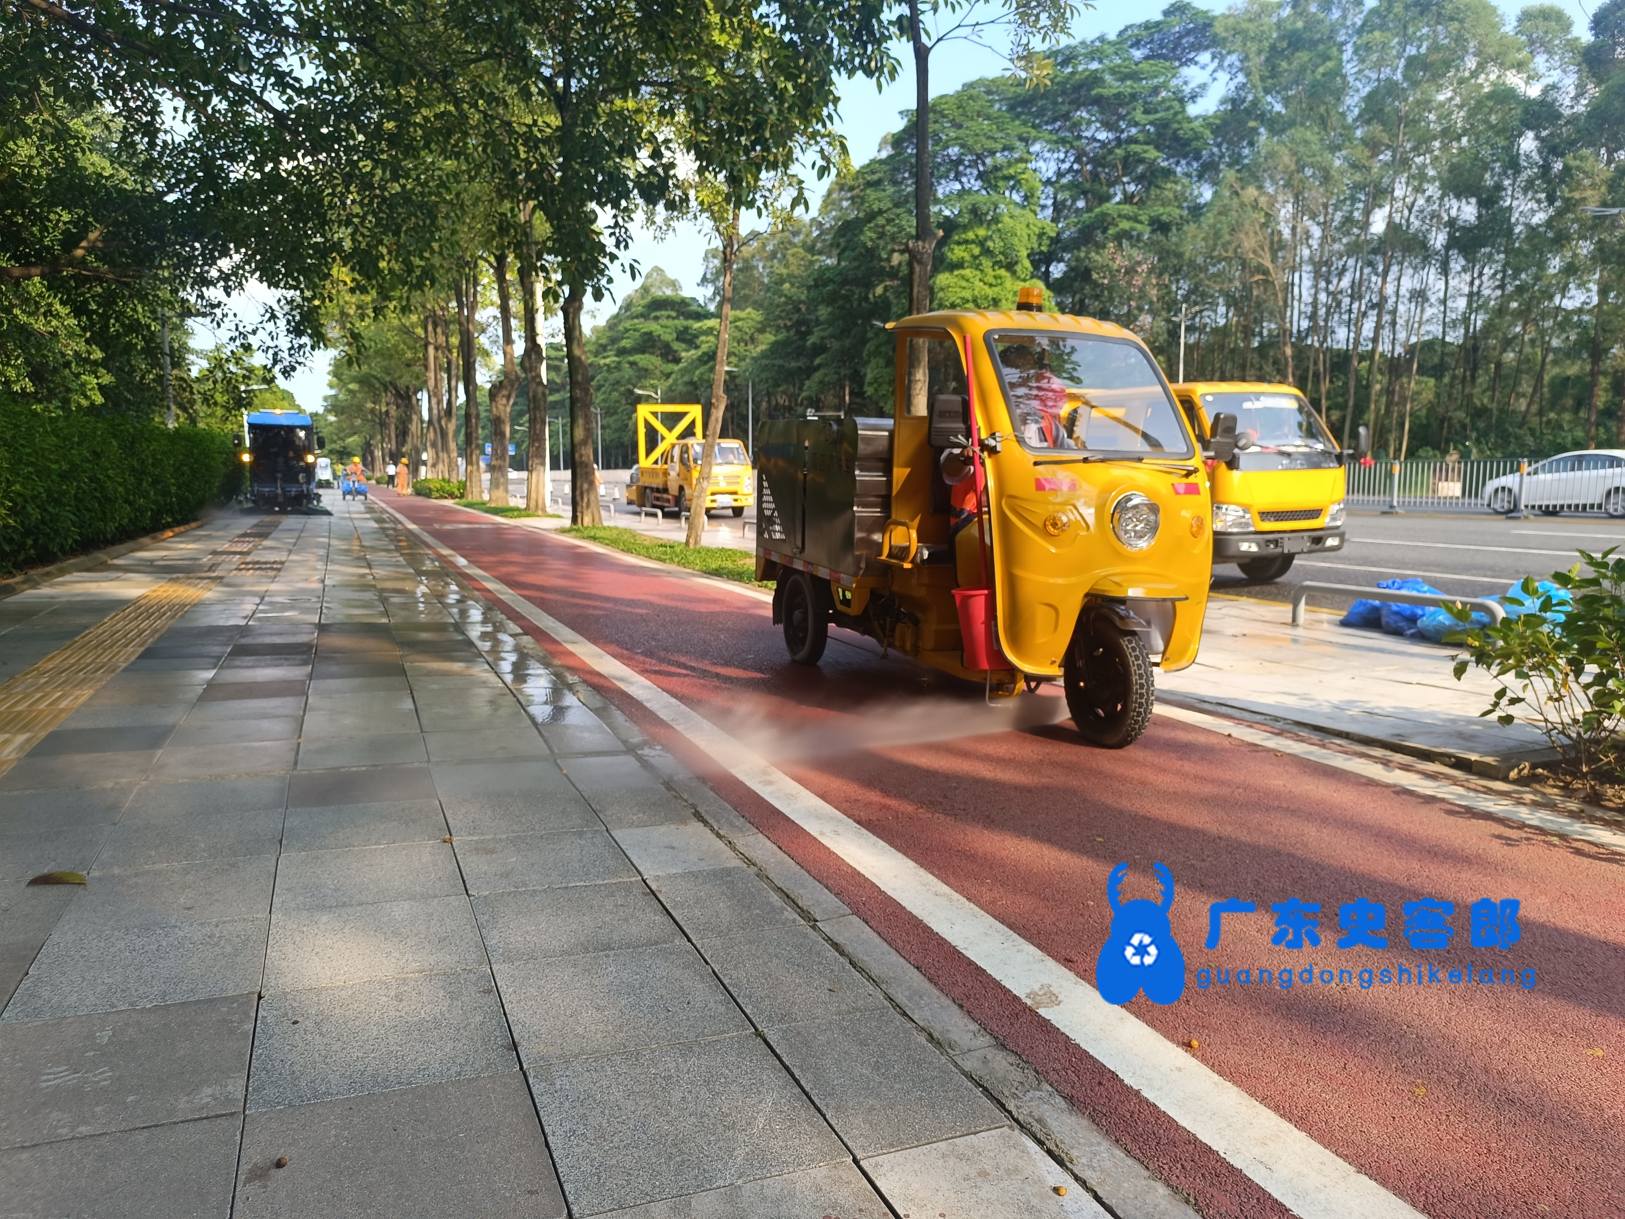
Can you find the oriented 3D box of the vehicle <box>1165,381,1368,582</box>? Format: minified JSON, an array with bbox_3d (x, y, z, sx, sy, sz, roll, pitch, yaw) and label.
[{"bbox_3d":[3.478,-1.514,13.312,1.920,2.130,5.400,-4,8,-27],"label":"vehicle"}]

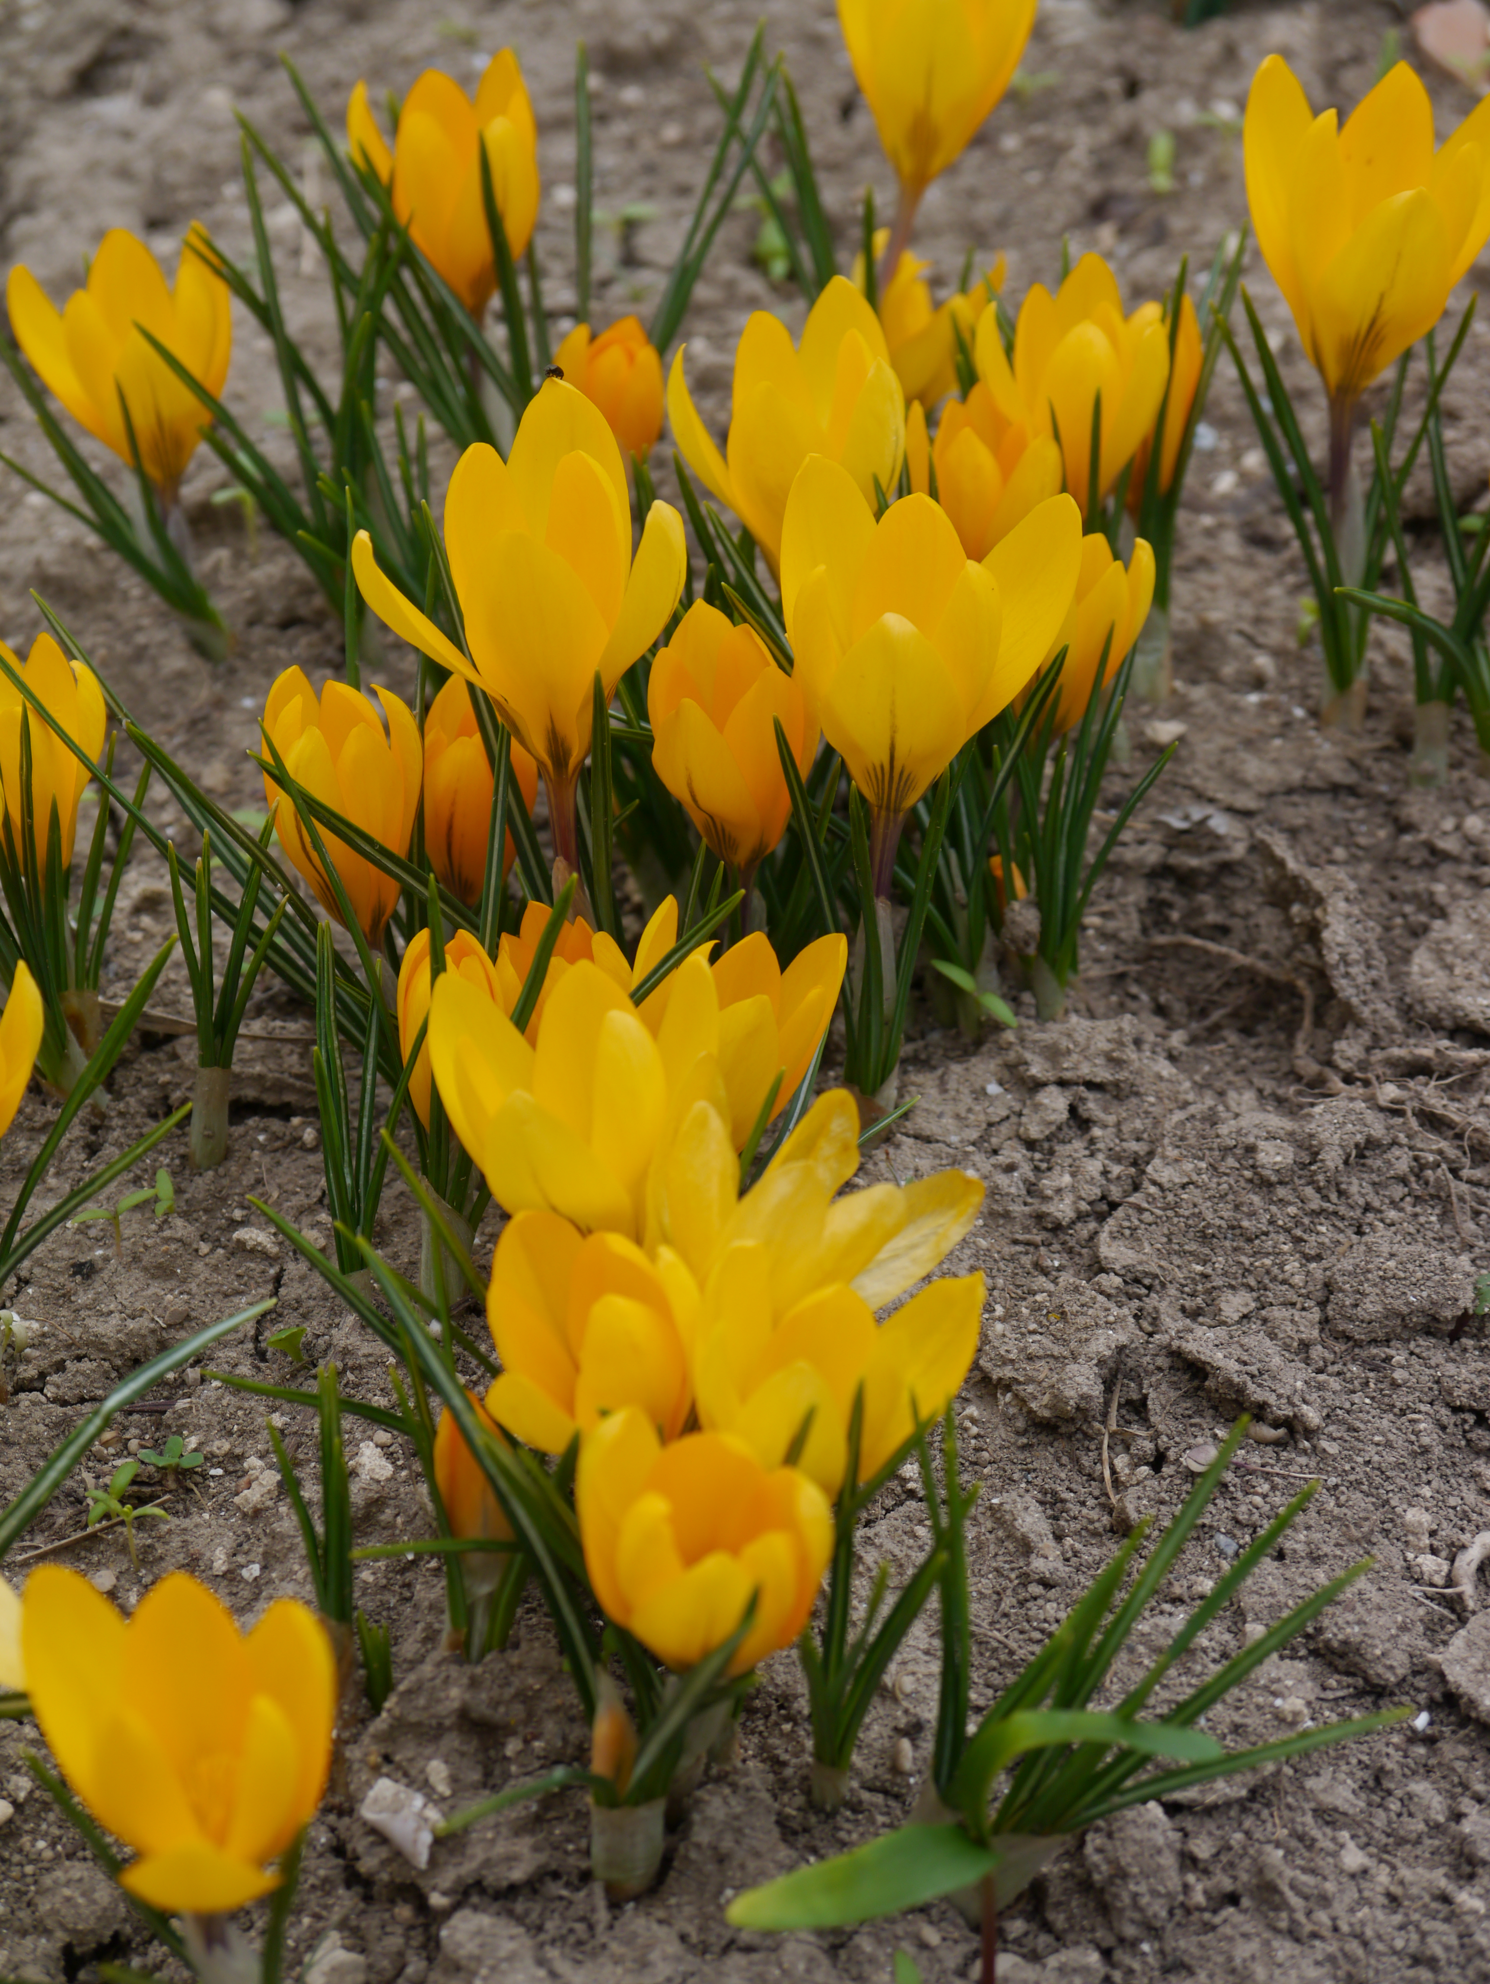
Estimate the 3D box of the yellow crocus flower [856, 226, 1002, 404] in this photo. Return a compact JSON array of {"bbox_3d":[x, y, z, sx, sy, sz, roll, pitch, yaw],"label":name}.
[{"bbox_3d":[0.024,-0.084,0.632,0.020,0.027,0.020,1,35,2],"label":"yellow crocus flower"}]

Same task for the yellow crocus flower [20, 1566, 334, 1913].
[{"bbox_3d":[-0.049,0.068,0.411,0.027,0.031,0.027,-11,35,-8],"label":"yellow crocus flower"}]

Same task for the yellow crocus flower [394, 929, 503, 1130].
[{"bbox_3d":[-0.032,0.006,0.531,0.012,0.027,0.012,-2,33,1],"label":"yellow crocus flower"}]

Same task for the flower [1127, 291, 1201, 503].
[{"bbox_3d":[0.052,-0.078,0.640,0.015,0.029,0.015,4,33,-3],"label":"flower"}]

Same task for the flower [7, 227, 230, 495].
[{"bbox_3d":[-0.079,-0.076,0.603,0.027,0.034,0.027,-18,34,-5],"label":"flower"}]

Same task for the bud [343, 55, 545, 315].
[{"bbox_3d":[-0.040,-0.104,0.636,0.026,0.034,0.026,-9,35,-2],"label":"bud"}]

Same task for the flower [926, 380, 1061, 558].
[{"bbox_3d":[0.031,-0.064,0.610,0.018,0.025,0.018,0,33,0],"label":"flower"}]

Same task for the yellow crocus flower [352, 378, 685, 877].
[{"bbox_3d":[-0.025,-0.036,0.527,0.036,0.055,0.036,-5,35,-2],"label":"yellow crocus flower"}]

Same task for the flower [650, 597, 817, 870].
[{"bbox_3d":[-0.001,-0.029,0.570,0.020,0.034,0.020,-5,33,3],"label":"flower"}]

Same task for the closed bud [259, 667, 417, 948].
[{"bbox_3d":[-0.046,-0.020,0.562,0.018,0.036,0.018,-7,33,4],"label":"closed bud"}]

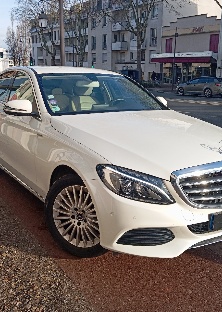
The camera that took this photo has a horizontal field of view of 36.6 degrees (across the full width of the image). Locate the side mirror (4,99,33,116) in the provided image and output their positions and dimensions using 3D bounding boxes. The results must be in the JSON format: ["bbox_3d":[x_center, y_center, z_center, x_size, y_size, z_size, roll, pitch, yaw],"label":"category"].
[{"bbox_3d":[-0.845,-0.432,3.063,0.235,0.145,0.160,-8,16,-33],"label":"side mirror"}]

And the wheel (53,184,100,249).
[{"bbox_3d":[-0.200,0.439,2.557,0.485,0.485,0.180,10,16,32],"label":"wheel"}]

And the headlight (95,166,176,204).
[{"bbox_3d":[0.150,0.177,2.123,0.370,0.210,0.420,-8,16,-33],"label":"headlight"}]

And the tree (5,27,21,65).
[{"bbox_3d":[-20.671,-21.713,71.279,3.400,10.919,3.400,1,14,0],"label":"tree"}]

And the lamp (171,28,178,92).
[{"bbox_3d":[6.469,-9.697,33.932,0.350,6.100,0.350,-10,17,-39],"label":"lamp"}]

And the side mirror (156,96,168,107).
[{"bbox_3d":[0.613,-0.637,4.028,0.235,0.145,0.160,-8,16,-33],"label":"side mirror"}]

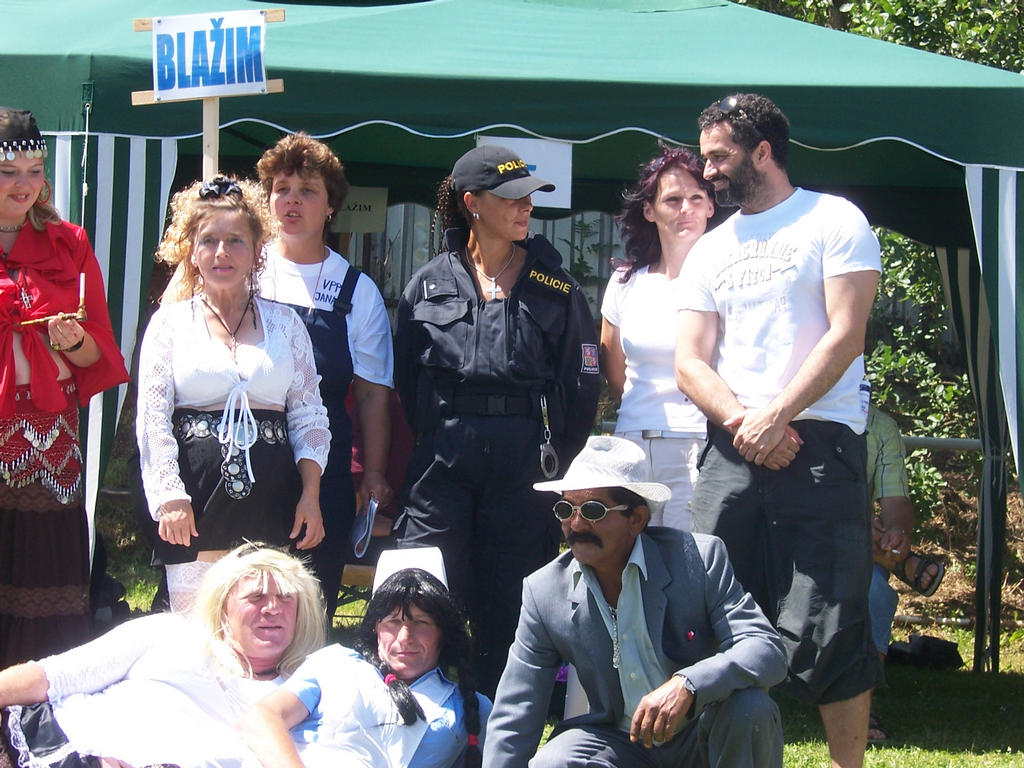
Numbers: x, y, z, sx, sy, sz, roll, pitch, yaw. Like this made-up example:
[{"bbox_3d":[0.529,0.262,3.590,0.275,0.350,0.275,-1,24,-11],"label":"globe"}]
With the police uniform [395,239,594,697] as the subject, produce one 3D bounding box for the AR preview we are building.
[{"bbox_3d":[-0.040,0.320,6.800,0.530,1.450,0.330,0,2,0],"label":"police uniform"}]

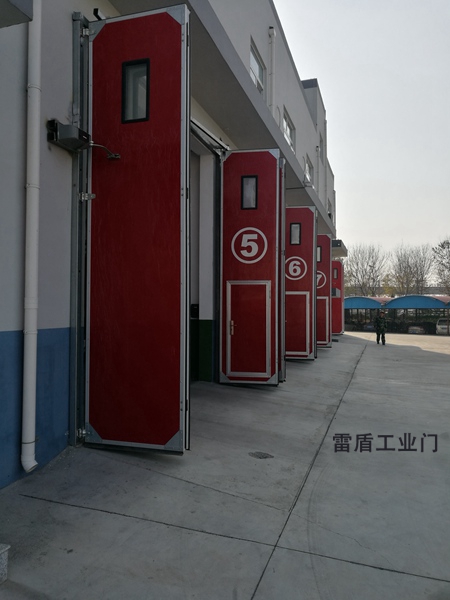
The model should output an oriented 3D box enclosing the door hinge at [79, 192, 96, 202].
[{"bbox_3d":[-1.610,-1.205,5.487,0.200,0.105,0.060,0,-2,16],"label":"door hinge"}]

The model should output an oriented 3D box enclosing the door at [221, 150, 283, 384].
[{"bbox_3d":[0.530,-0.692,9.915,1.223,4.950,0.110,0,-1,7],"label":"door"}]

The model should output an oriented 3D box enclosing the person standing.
[{"bbox_3d":[7.974,1.462,24.000,0.550,1.710,0.360,0,-2,18],"label":"person standing"}]

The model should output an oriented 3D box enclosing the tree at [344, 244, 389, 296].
[{"bbox_3d":[17.274,-1.487,56.866,5.237,10.427,4.975,0,-2,17],"label":"tree"}]

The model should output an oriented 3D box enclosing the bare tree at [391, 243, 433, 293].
[{"bbox_3d":[22.694,-1.476,56.866,5.115,10.448,4.860,0,-2,22],"label":"bare tree"}]

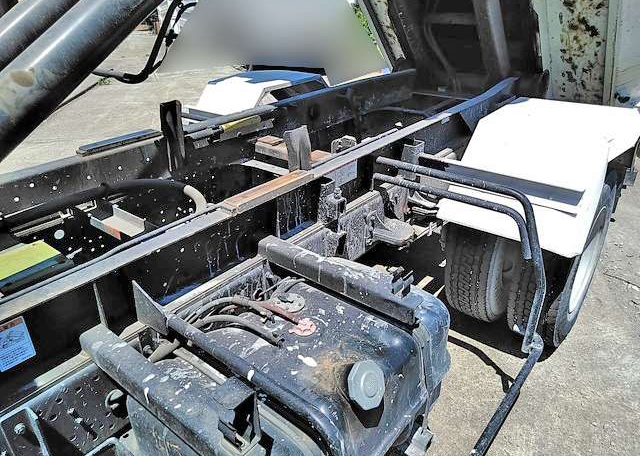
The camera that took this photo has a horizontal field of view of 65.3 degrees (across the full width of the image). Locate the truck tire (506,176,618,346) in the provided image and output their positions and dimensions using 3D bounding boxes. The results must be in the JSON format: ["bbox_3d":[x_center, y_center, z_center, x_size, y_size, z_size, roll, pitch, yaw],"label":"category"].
[{"bbox_3d":[1.000,0.115,2.043,0.197,0.740,0.740,20,34,34],"label":"truck tire"}]

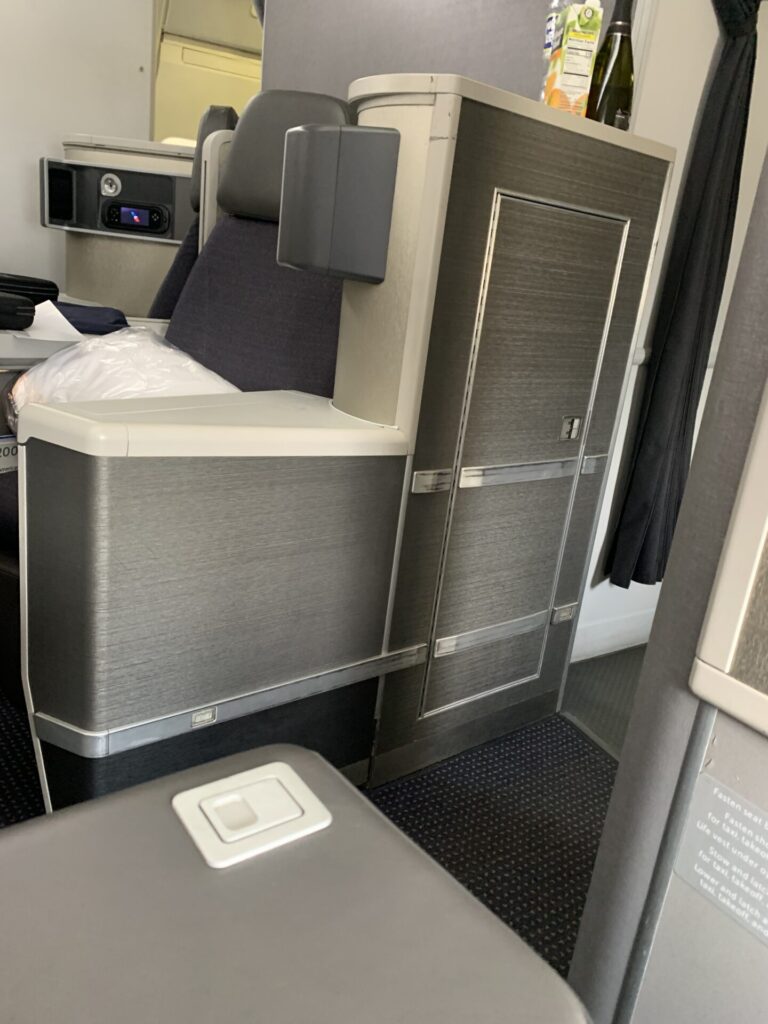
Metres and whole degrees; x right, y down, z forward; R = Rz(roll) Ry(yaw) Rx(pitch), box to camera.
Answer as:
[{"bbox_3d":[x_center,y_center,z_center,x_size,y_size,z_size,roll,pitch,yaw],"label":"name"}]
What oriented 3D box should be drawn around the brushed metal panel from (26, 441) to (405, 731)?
[{"bbox_3d":[-0.213,0.079,1.103,0.523,0.366,0.095,-7,22,-38],"label":"brushed metal panel"}]

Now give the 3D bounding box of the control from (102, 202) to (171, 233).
[{"bbox_3d":[-0.676,-0.805,2.107,0.168,0.066,0.028,3,18,-11],"label":"control"}]

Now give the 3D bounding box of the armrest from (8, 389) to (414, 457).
[{"bbox_3d":[-0.257,-0.133,1.106,0.554,0.064,0.290,-7,22,-38],"label":"armrest"}]

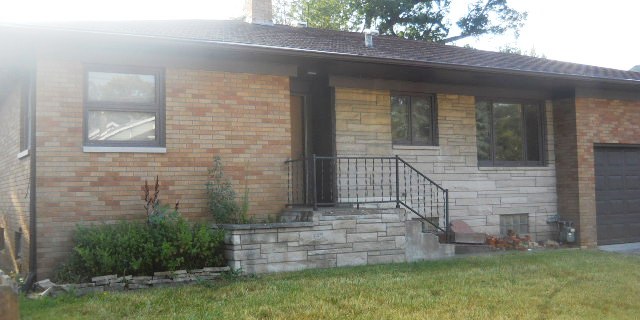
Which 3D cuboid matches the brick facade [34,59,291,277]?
[{"bbox_3d":[-2.182,0.105,10.113,3.757,2.939,0.300,1,-4,-28],"label":"brick facade"}]

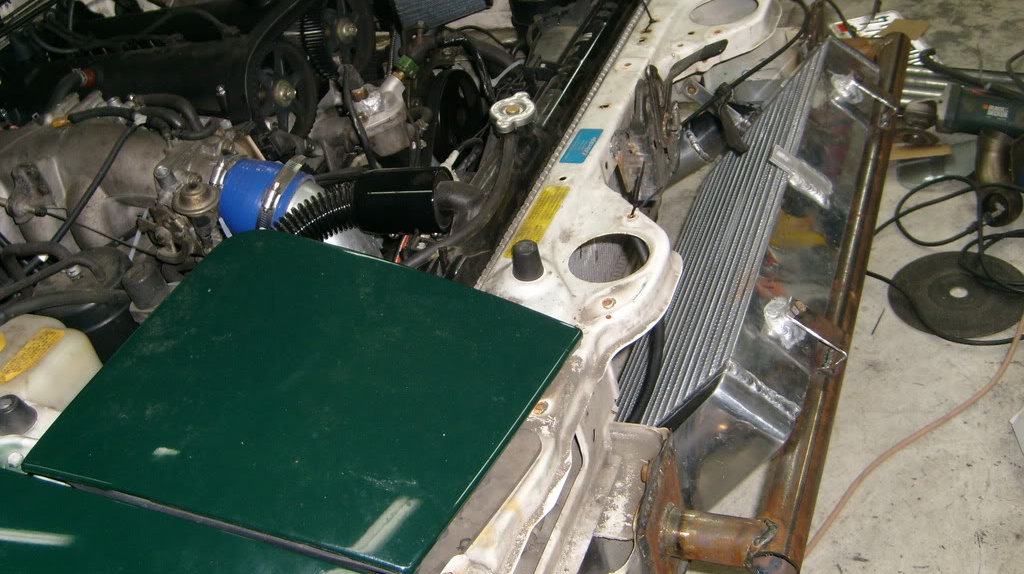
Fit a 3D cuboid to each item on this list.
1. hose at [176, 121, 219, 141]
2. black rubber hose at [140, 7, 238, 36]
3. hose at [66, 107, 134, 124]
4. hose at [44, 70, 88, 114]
[{"bbox_3d":[-0.349,-0.172,1.147,0.057,0.016,0.020,-8,38,14],"label":"hose"},{"bbox_3d":[-0.417,-0.337,1.319,0.143,0.044,0.016,1,41,24],"label":"black rubber hose"},{"bbox_3d":[-0.481,-0.203,1.215,0.089,0.017,0.017,-3,40,20],"label":"hose"},{"bbox_3d":[-0.541,-0.241,1.263,0.060,0.036,0.024,-29,38,-13],"label":"hose"}]

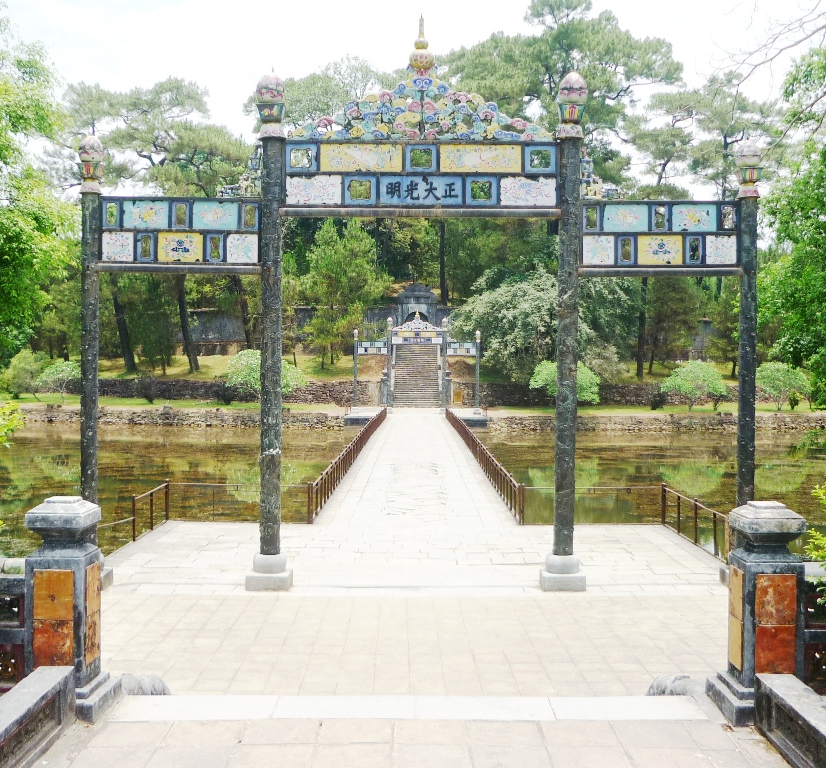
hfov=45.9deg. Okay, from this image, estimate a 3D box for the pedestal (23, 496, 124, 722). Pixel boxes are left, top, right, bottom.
[{"bbox_3d":[-1.628,1.024,4.570,0.380,0.990,0.380,0,1,0],"label":"pedestal"}]

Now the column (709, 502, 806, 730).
[{"bbox_3d":[1.641,1.047,4.590,0.380,0.990,0.380,0,1,0],"label":"column"}]

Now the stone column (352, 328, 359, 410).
[{"bbox_3d":[-3.917,-0.940,66.500,0.540,5.700,0.540,0,1,0],"label":"stone column"}]

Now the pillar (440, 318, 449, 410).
[{"bbox_3d":[2.017,-1.232,62.500,0.520,6.178,0.520,0,1,0],"label":"pillar"}]

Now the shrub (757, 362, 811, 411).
[{"bbox_3d":[26.152,0.177,69.000,3.888,3.393,3.693,0,1,0],"label":"shrub"}]

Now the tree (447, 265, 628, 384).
[{"bbox_3d":[10.496,-4.771,81.000,14.935,9.625,12.500,0,1,0],"label":"tree"}]

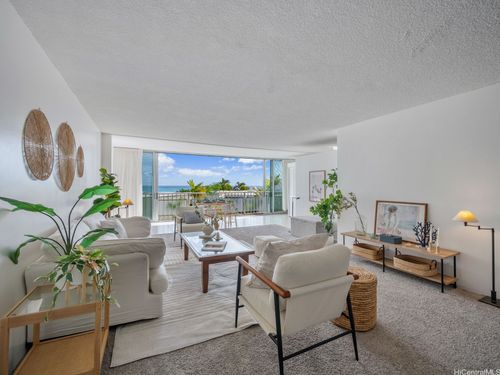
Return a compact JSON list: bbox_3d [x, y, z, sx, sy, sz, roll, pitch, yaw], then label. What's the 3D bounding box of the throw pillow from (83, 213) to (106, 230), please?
[{"bbox_3d":[-2.070,0.500,3.130,0.160,0.420,0.440,-15,0,-1],"label":"throw pillow"}]

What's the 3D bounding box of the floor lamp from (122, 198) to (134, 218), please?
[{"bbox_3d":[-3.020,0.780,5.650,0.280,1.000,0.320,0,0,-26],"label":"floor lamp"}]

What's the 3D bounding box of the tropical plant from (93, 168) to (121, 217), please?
[{"bbox_3d":[-2.615,0.460,4.229,0.480,1.580,0.480,0,0,-26],"label":"tropical plant"}]

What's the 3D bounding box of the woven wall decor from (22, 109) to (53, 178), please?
[{"bbox_3d":[-1.677,-0.330,1.859,0.050,0.580,0.610,0,0,-26],"label":"woven wall decor"}]

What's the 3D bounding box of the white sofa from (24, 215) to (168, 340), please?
[{"bbox_3d":[-1.739,0.820,2.966,1.020,0.880,2.050,0,0,-26],"label":"white sofa"}]

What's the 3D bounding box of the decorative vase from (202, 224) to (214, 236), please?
[{"bbox_3d":[-0.670,0.710,3.730,0.180,0.180,0.170,0,0,-26],"label":"decorative vase"}]

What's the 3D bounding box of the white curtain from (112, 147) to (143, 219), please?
[{"bbox_3d":[-3.970,0.010,7.500,0.870,2.540,0.150,0,0,-26],"label":"white curtain"}]

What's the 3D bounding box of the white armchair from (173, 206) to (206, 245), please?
[{"bbox_3d":[-1.280,0.880,5.250,0.700,0.800,0.780,0,0,-27],"label":"white armchair"}]

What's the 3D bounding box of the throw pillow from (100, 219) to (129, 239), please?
[{"bbox_3d":[-2.050,0.660,3.500,0.160,0.420,0.450,-26,-12,27],"label":"throw pillow"}]

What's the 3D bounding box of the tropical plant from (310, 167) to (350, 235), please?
[{"bbox_3d":[1.492,0.450,4.362,0.580,1.600,0.600,0,0,-26],"label":"tropical plant"}]

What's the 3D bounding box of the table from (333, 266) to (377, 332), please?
[{"bbox_3d":[0.986,1.067,2.275,0.460,0.425,0.460,0,0,0],"label":"table"}]

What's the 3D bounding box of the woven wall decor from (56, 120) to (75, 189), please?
[{"bbox_3d":[-2.045,-0.330,2.603,0.050,0.770,0.770,0,0,-26],"label":"woven wall decor"}]

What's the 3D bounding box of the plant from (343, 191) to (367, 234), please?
[{"bbox_3d":[1.830,0.460,4.084,0.300,0.730,0.400,0,0,-26],"label":"plant"}]

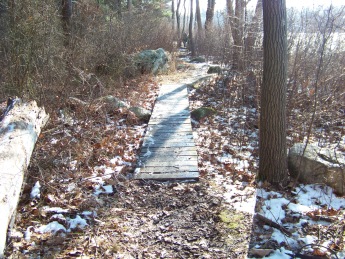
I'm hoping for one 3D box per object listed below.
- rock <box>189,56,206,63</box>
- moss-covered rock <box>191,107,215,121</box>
[{"bbox_3d":[0.940,-2.590,13.400,0.640,0.220,0.500,0,16,0],"label":"rock"},{"bbox_3d":[0.555,-0.280,6.400,0.460,0.230,0.400,0,16,0],"label":"moss-covered rock"}]

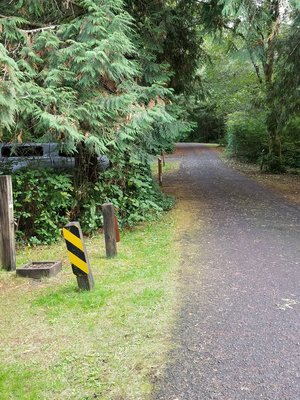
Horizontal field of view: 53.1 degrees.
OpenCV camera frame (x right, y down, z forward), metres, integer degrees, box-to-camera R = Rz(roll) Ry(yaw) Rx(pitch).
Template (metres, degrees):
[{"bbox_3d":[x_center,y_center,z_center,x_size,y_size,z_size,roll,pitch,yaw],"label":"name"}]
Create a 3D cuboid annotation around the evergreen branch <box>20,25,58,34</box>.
[{"bbox_3d":[-1.856,-2.841,5.000,0.660,0.110,0.120,-9,11,-6],"label":"evergreen branch"}]

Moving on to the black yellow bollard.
[{"bbox_3d":[-0.796,0.640,3.355,0.165,0.765,0.140,-6,13,15],"label":"black yellow bollard"}]

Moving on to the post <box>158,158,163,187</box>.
[{"bbox_3d":[0.327,-0.934,10.014,0.110,0.910,0.110,-2,11,6],"label":"post"}]

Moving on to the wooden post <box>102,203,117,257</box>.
[{"bbox_3d":[-0.579,0.428,4.309,0.135,0.770,0.135,-1,11,7],"label":"wooden post"}]

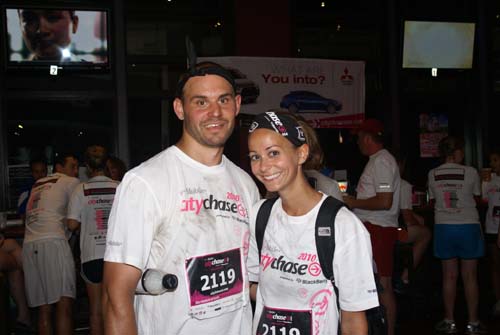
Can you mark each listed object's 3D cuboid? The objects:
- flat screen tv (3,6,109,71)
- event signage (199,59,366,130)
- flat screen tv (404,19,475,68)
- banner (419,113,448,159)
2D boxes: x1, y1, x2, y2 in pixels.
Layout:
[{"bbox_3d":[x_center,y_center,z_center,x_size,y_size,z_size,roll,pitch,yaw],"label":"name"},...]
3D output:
[{"bbox_3d":[-2.197,-1.463,6.650,1.150,0.720,0.100,-2,2,-13],"label":"flat screen tv"},{"bbox_3d":[0.369,-0.918,7.300,2.240,0.870,0.030,-2,0,-14],"label":"event signage"},{"bbox_3d":[2.485,-1.595,7.700,1.090,0.680,0.100,-2,14,-15],"label":"flat screen tv"},{"bbox_3d":[2.450,-0.427,7.800,0.460,0.610,0.020,-2,0,-14],"label":"banner"}]

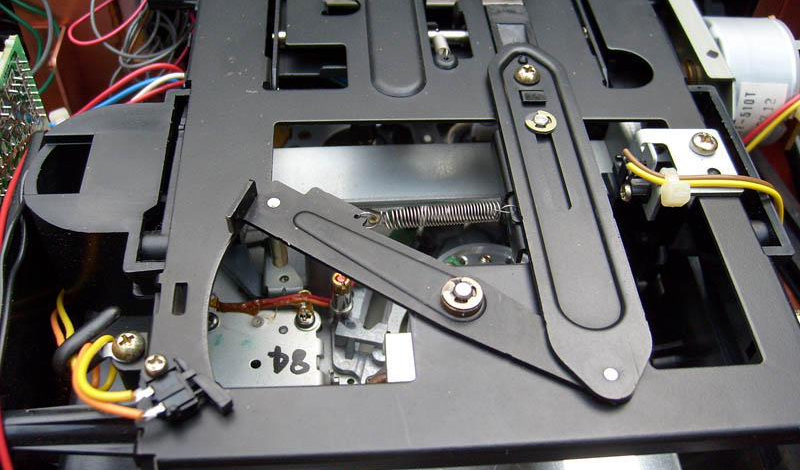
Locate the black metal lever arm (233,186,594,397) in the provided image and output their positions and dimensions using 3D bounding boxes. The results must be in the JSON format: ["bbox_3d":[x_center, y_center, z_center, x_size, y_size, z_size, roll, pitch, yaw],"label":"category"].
[{"bbox_3d":[0.005,0.009,0.150,0.083,0.006,0.019,26,54,17],"label":"black metal lever arm"}]

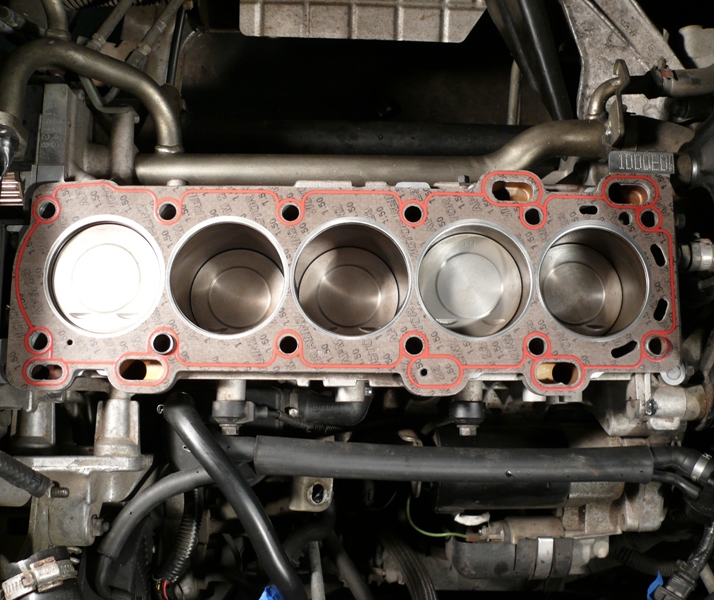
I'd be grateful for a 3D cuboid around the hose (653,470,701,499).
[{"bbox_3d":[0.272,0.156,0.689,0.045,0.018,0.013,18,81,1],"label":"hose"}]

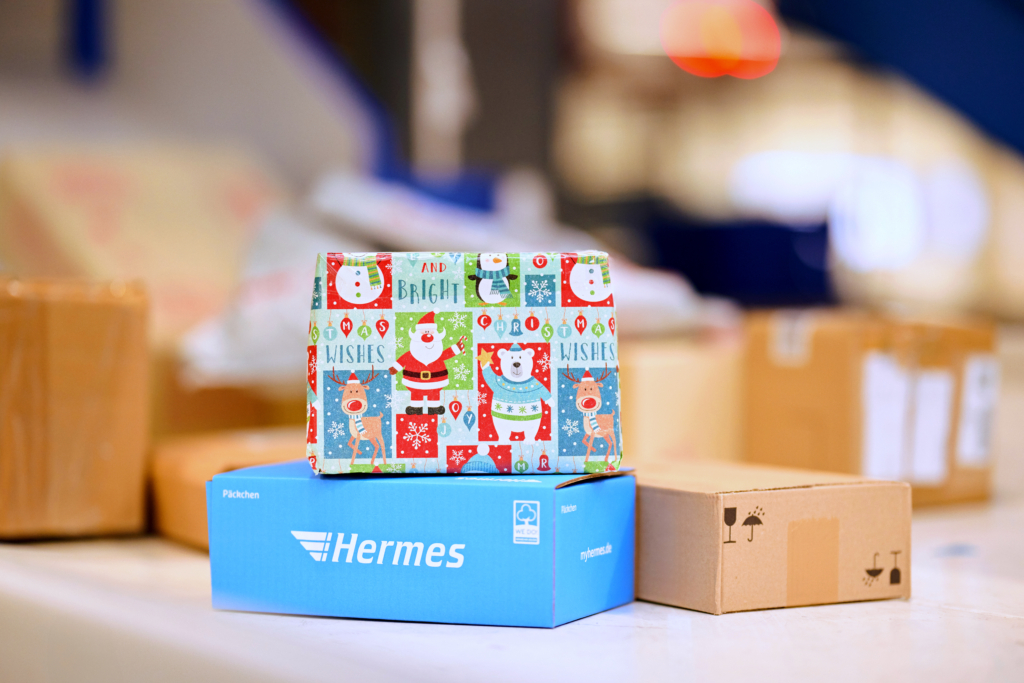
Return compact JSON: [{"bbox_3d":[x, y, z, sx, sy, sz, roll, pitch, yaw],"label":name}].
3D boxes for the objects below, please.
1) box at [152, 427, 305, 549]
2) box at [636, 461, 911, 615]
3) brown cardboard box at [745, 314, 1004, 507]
[{"bbox_3d":[-0.164,0.149,2.320,0.300,0.086,0.236,0,1,-22],"label":"box"},{"bbox_3d":[0.156,0.155,1.970,0.190,0.090,0.285,-1,1,-34],"label":"box"},{"bbox_3d":[0.407,0.082,2.796,0.172,0.205,0.278,1,2,42],"label":"brown cardboard box"}]

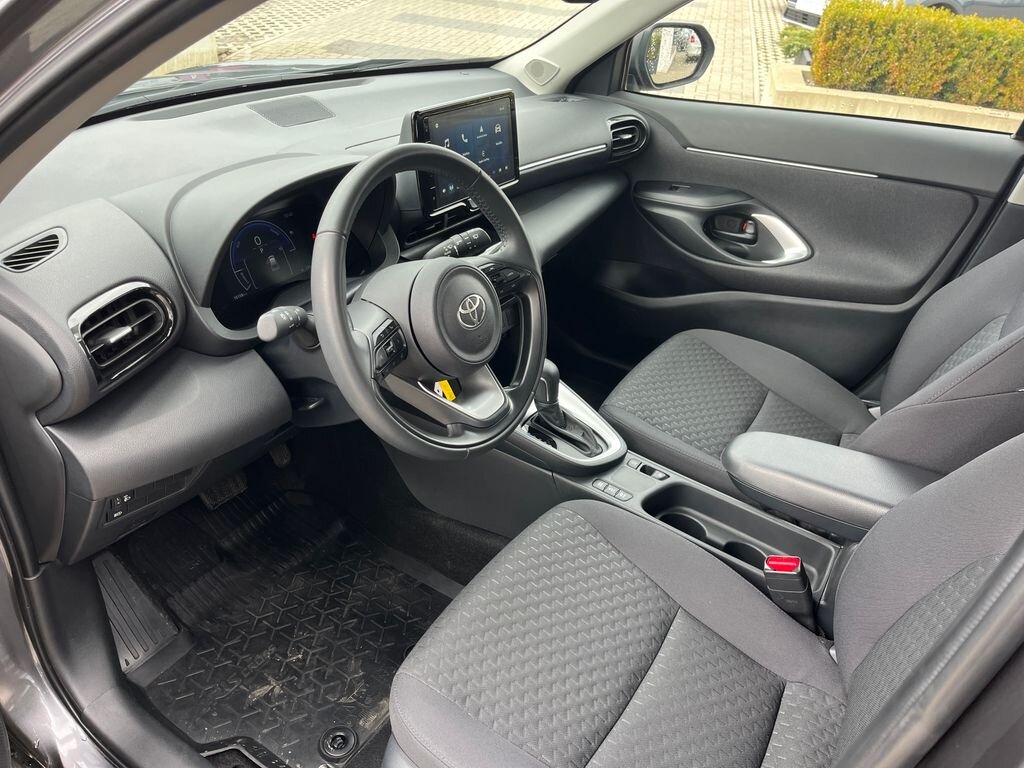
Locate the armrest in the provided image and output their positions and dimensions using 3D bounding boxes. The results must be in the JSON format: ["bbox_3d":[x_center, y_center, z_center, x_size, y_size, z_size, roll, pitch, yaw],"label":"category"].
[{"bbox_3d":[0.464,0.146,1.108,0.330,0.085,0.140,21,35,30],"label":"armrest"}]

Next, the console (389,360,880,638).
[{"bbox_3d":[0.191,0.167,1.339,0.920,0.335,0.190,21,35,30],"label":"console"}]

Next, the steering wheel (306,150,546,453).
[{"bbox_3d":[-0.085,-0.094,0.911,0.105,0.370,0.370,-3,21,41],"label":"steering wheel"}]

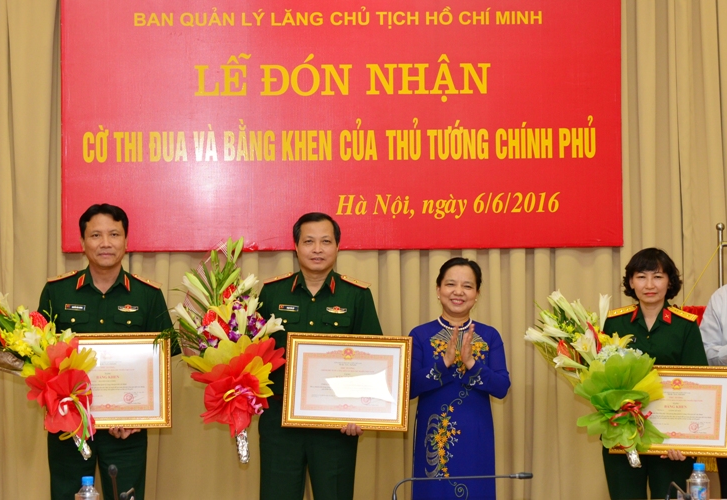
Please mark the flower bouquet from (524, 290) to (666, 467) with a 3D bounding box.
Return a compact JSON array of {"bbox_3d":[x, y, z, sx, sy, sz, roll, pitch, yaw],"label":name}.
[{"bbox_3d":[0.967,0.514,5.200,0.460,0.790,0.320,-24,7,0],"label":"flower bouquet"}]

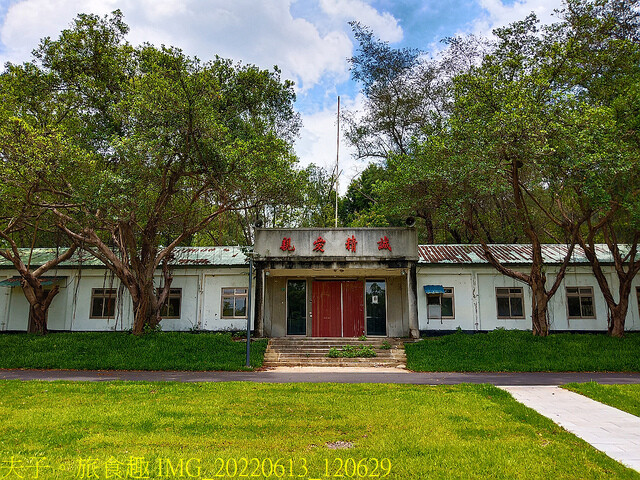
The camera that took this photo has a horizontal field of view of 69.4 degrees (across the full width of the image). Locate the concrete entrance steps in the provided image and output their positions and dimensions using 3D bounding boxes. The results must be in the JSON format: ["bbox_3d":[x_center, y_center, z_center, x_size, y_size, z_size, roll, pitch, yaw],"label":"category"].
[{"bbox_3d":[0.570,4.262,17.675,5.200,0.950,1.900,0,-10,0],"label":"concrete entrance steps"}]

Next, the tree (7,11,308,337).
[{"bbox_3d":[-7.150,-2.857,20.124,12.400,13.600,11.300,0,-10,0],"label":"tree"}]

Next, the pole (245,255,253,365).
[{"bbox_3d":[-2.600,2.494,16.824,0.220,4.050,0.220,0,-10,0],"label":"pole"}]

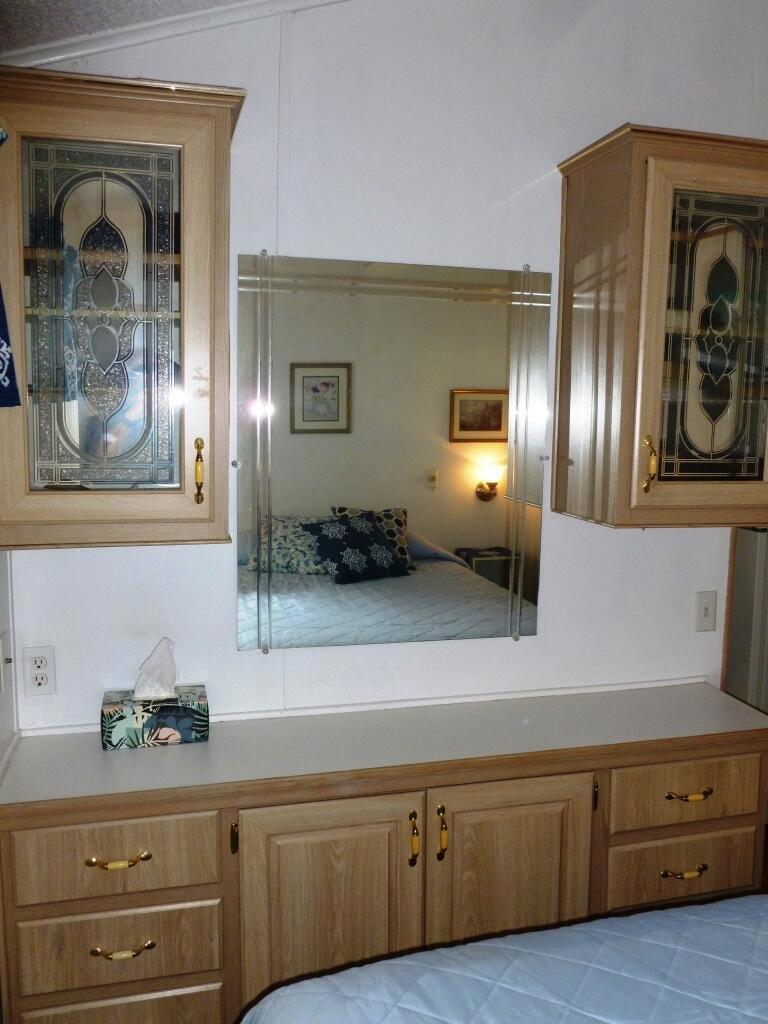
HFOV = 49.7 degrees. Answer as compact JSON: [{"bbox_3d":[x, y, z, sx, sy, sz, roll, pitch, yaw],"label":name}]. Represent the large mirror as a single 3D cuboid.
[{"bbox_3d":[0.038,-0.129,2.005,0.765,0.917,0.012,-1,7,-14],"label":"large mirror"}]

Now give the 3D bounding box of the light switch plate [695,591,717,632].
[{"bbox_3d":[0.887,0.276,2.272,0.070,0.114,0.012,-1,7,-14],"label":"light switch plate"}]

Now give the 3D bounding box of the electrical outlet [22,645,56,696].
[{"bbox_3d":[-0.772,0.359,1.857,0.070,0.114,0.009,-1,7,-14],"label":"electrical outlet"}]

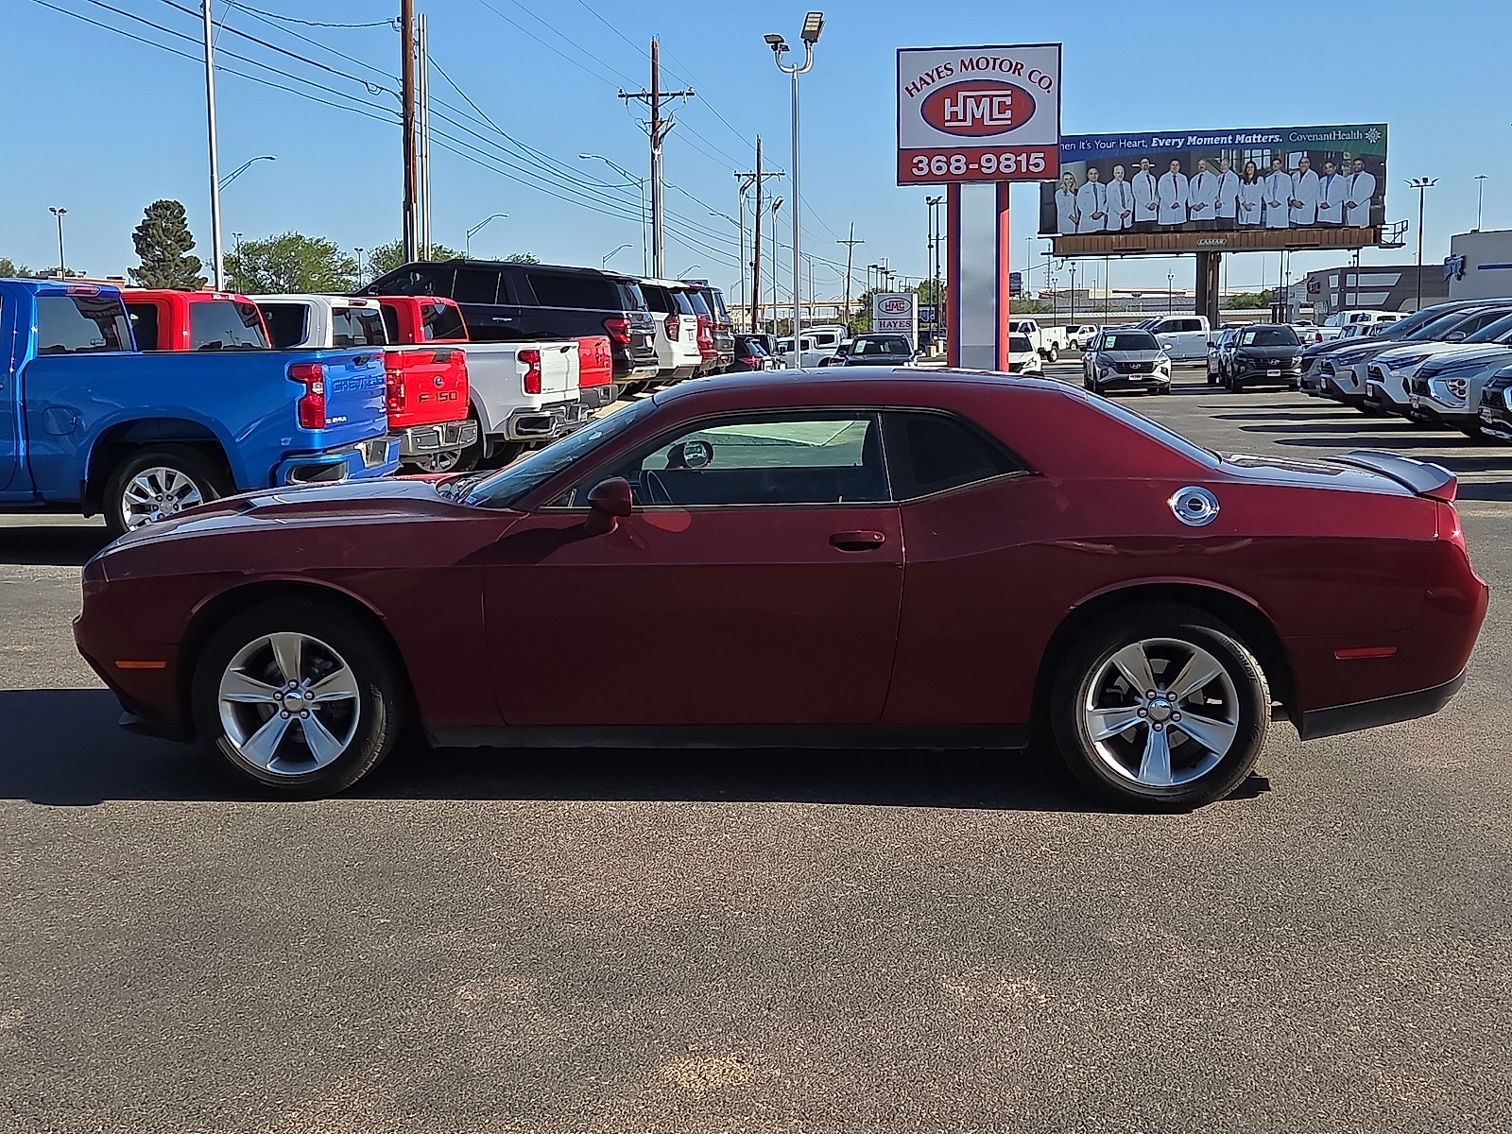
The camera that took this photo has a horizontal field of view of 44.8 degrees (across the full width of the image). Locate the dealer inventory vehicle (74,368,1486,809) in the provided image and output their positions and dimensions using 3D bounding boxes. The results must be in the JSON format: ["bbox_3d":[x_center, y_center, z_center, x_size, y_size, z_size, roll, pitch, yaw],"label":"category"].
[{"bbox_3d":[0.022,-0.021,7.000,5.020,1.450,1.930,0,7,5],"label":"dealer inventory vehicle"}]

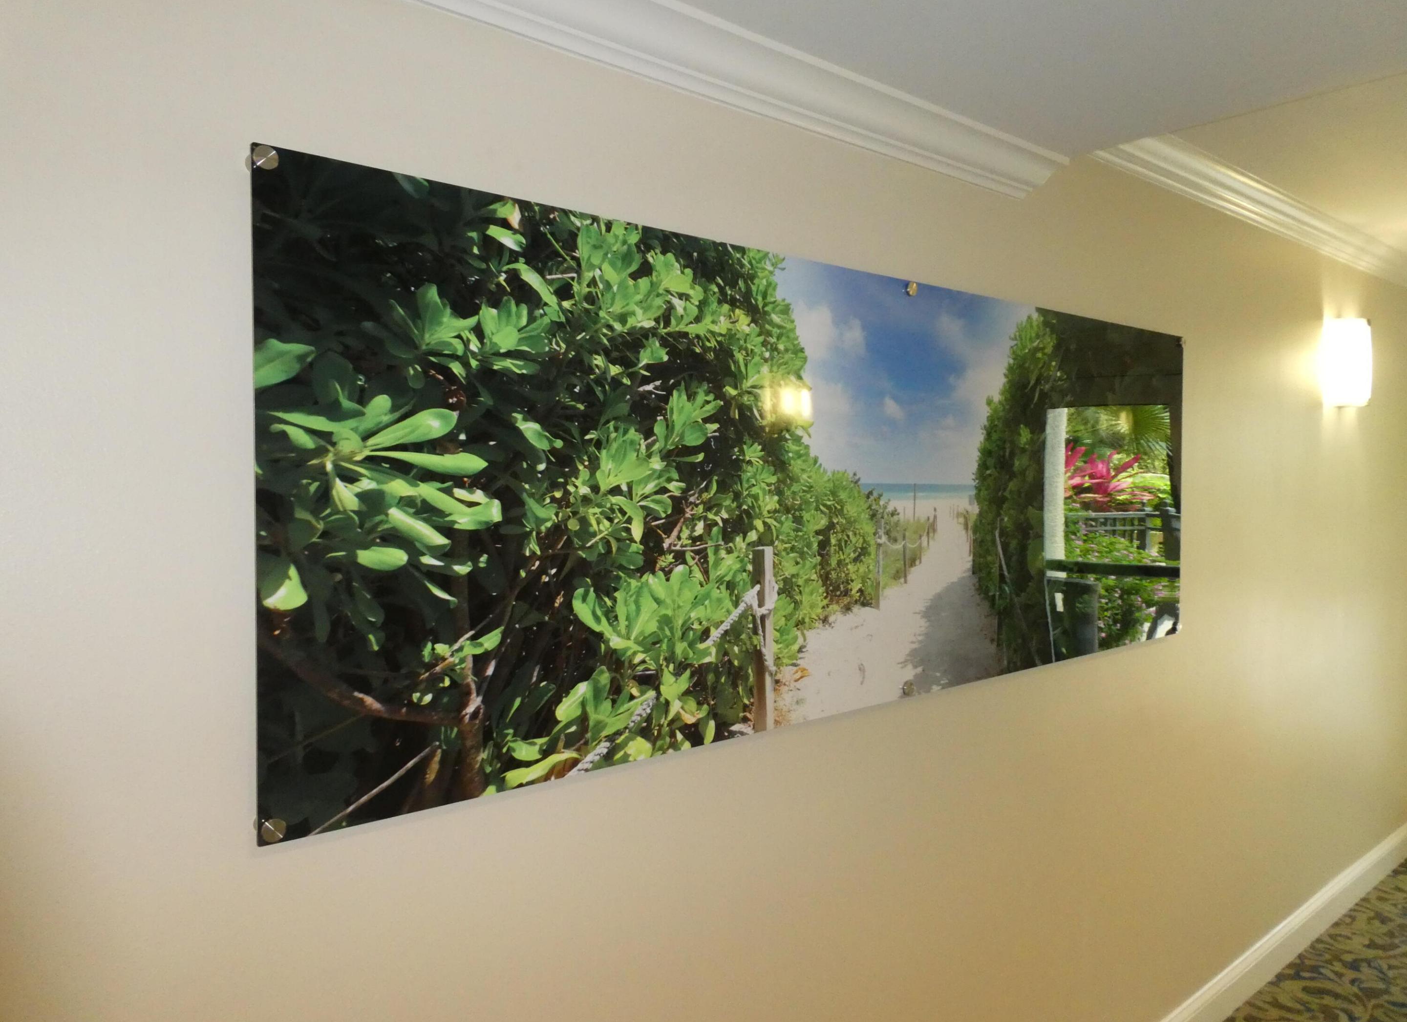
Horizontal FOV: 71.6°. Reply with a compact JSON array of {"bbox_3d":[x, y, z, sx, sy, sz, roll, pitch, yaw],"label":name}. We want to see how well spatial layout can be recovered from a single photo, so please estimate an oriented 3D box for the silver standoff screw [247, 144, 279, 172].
[{"bbox_3d":[-0.478,-0.379,1.057,0.025,0.025,0.031,-2,3,-41],"label":"silver standoff screw"}]

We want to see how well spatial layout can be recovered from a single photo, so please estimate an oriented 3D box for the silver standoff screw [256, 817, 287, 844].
[{"bbox_3d":[-0.481,0.351,1.083,0.025,0.025,0.031,-2,3,-41],"label":"silver standoff screw"}]

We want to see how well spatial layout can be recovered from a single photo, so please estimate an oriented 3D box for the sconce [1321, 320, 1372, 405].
[{"bbox_3d":[2.200,-0.500,3.304,0.275,0.280,0.097,-2,3,-41],"label":"sconce"}]

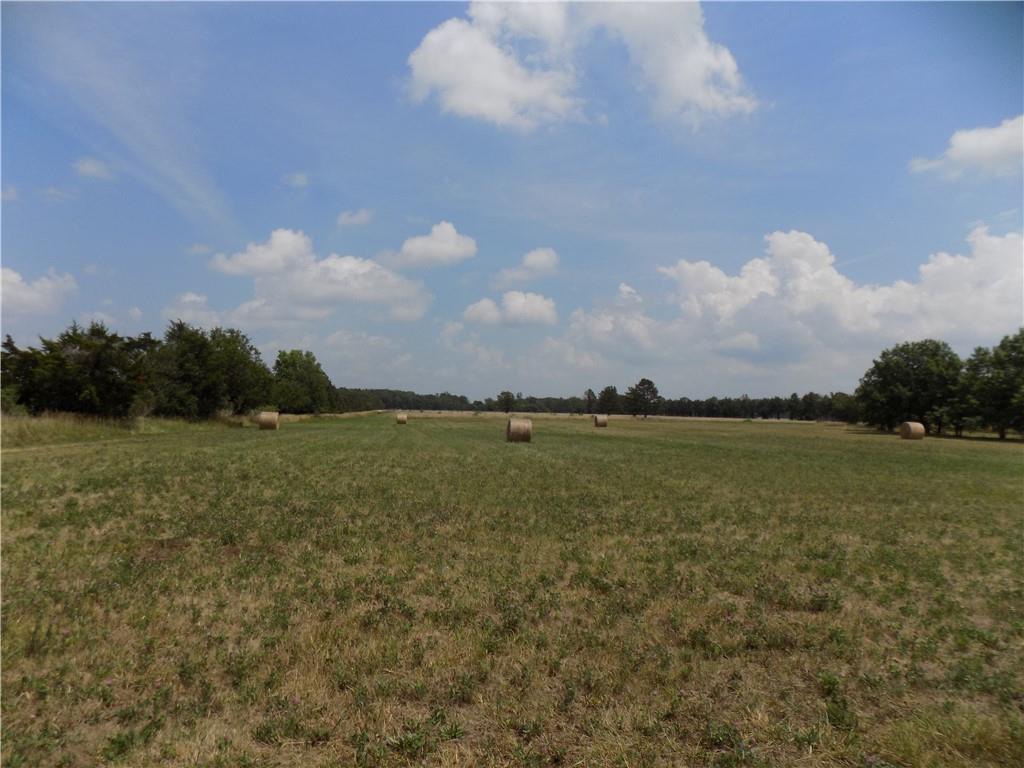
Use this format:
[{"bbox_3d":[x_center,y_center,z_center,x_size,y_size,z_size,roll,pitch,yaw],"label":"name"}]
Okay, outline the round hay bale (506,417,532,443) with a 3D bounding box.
[{"bbox_3d":[0.441,2.677,39.000,1.220,1.360,1.370,1,-2,-9],"label":"round hay bale"}]

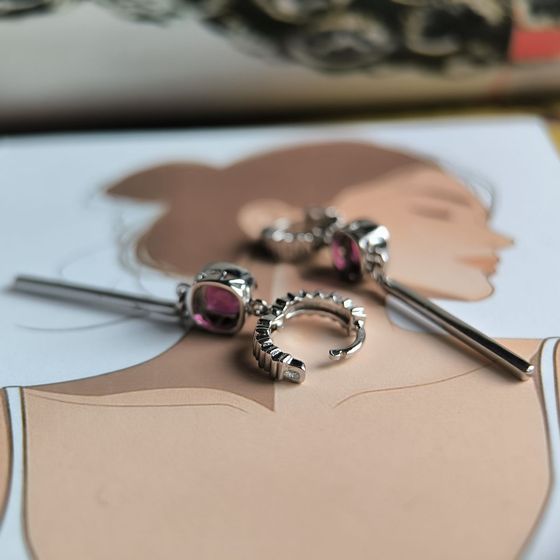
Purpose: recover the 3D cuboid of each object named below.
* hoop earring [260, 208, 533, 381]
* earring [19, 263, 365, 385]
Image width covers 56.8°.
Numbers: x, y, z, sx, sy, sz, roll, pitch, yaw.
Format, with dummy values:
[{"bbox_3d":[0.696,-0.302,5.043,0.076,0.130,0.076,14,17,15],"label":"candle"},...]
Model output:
[{"bbox_3d":[0.018,-0.002,0.081,0.047,0.009,0.013,26,39,33],"label":"hoop earring"},{"bbox_3d":[-0.015,0.004,0.070,0.054,0.009,0.014,5,32,5],"label":"earring"}]

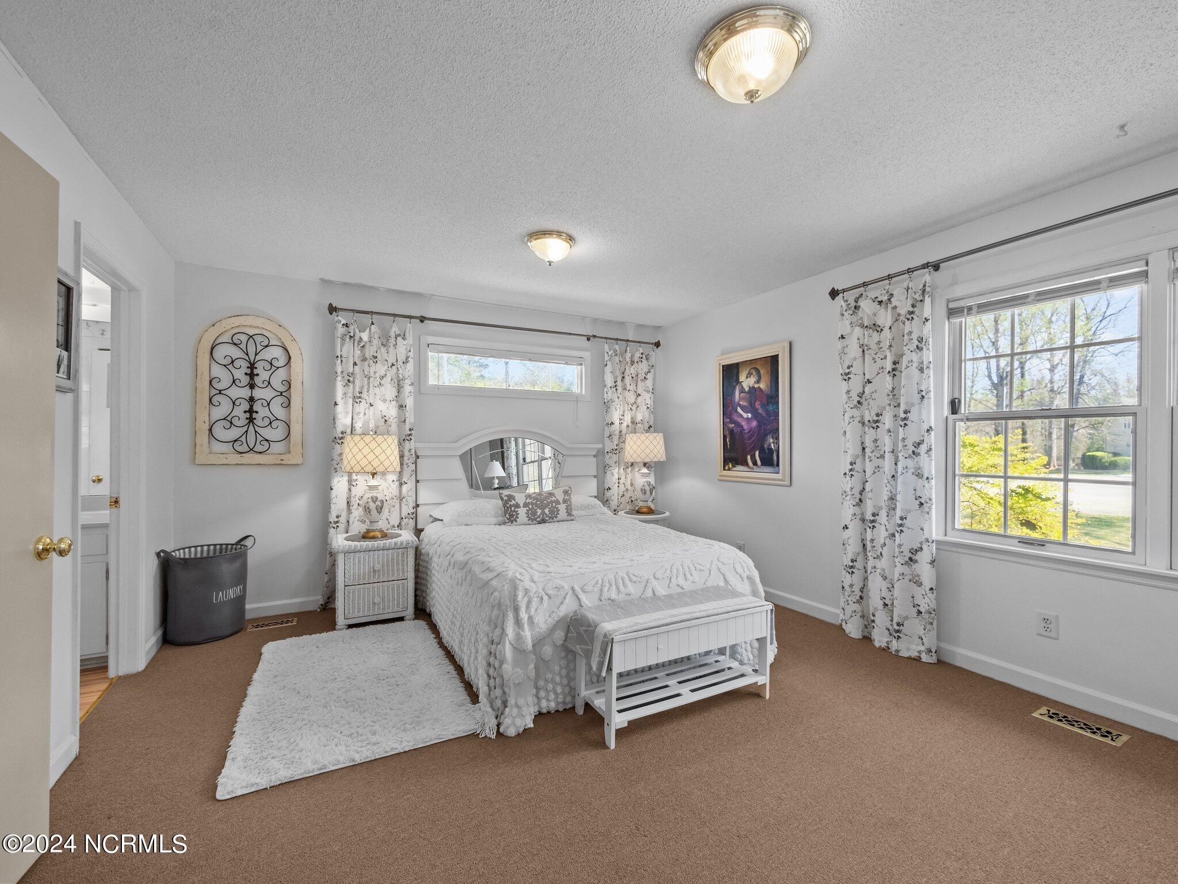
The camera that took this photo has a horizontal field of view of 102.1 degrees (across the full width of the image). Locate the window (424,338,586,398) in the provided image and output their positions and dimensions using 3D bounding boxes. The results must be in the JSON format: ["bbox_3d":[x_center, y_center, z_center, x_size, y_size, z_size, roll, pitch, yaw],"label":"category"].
[{"bbox_3d":[-0.673,-0.625,4.199,1.510,0.455,0.090,0,0,-27],"label":"window"}]

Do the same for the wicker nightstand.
[{"bbox_3d":[-1.532,0.960,3.400,0.550,0.575,0.420,0,0,-26],"label":"wicker nightstand"}]

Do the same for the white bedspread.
[{"bbox_3d":[-0.147,0.935,3.158,1.640,0.610,1.940,0,0,-27],"label":"white bedspread"}]

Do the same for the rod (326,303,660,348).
[{"bbox_3d":[-0.595,-0.981,4.134,2.947,0.085,0.100,0,0,-27],"label":"rod"}]

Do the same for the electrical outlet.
[{"bbox_3d":[2.207,0.879,2.295,0.013,0.117,0.078,0,0,-29],"label":"electrical outlet"}]

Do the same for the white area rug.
[{"bbox_3d":[-1.218,1.224,2.506,0.940,0.040,1.440,0,0,-28],"label":"white area rug"}]

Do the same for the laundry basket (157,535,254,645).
[{"bbox_3d":[-2.455,0.949,3.069,0.390,0.570,0.460,0,0,28],"label":"laundry basket"}]

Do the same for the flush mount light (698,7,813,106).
[{"bbox_3d":[0.504,-1.125,1.476,0.340,0.150,0.340,0,0,0],"label":"flush mount light"}]

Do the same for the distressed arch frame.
[{"bbox_3d":[-2.371,-0.367,3.346,0.620,1.050,0.040,0,0,-26],"label":"distressed arch frame"}]

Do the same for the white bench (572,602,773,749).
[{"bbox_3d":[0.405,1.006,2.242,0.890,0.456,0.350,0,0,-27],"label":"white bench"}]

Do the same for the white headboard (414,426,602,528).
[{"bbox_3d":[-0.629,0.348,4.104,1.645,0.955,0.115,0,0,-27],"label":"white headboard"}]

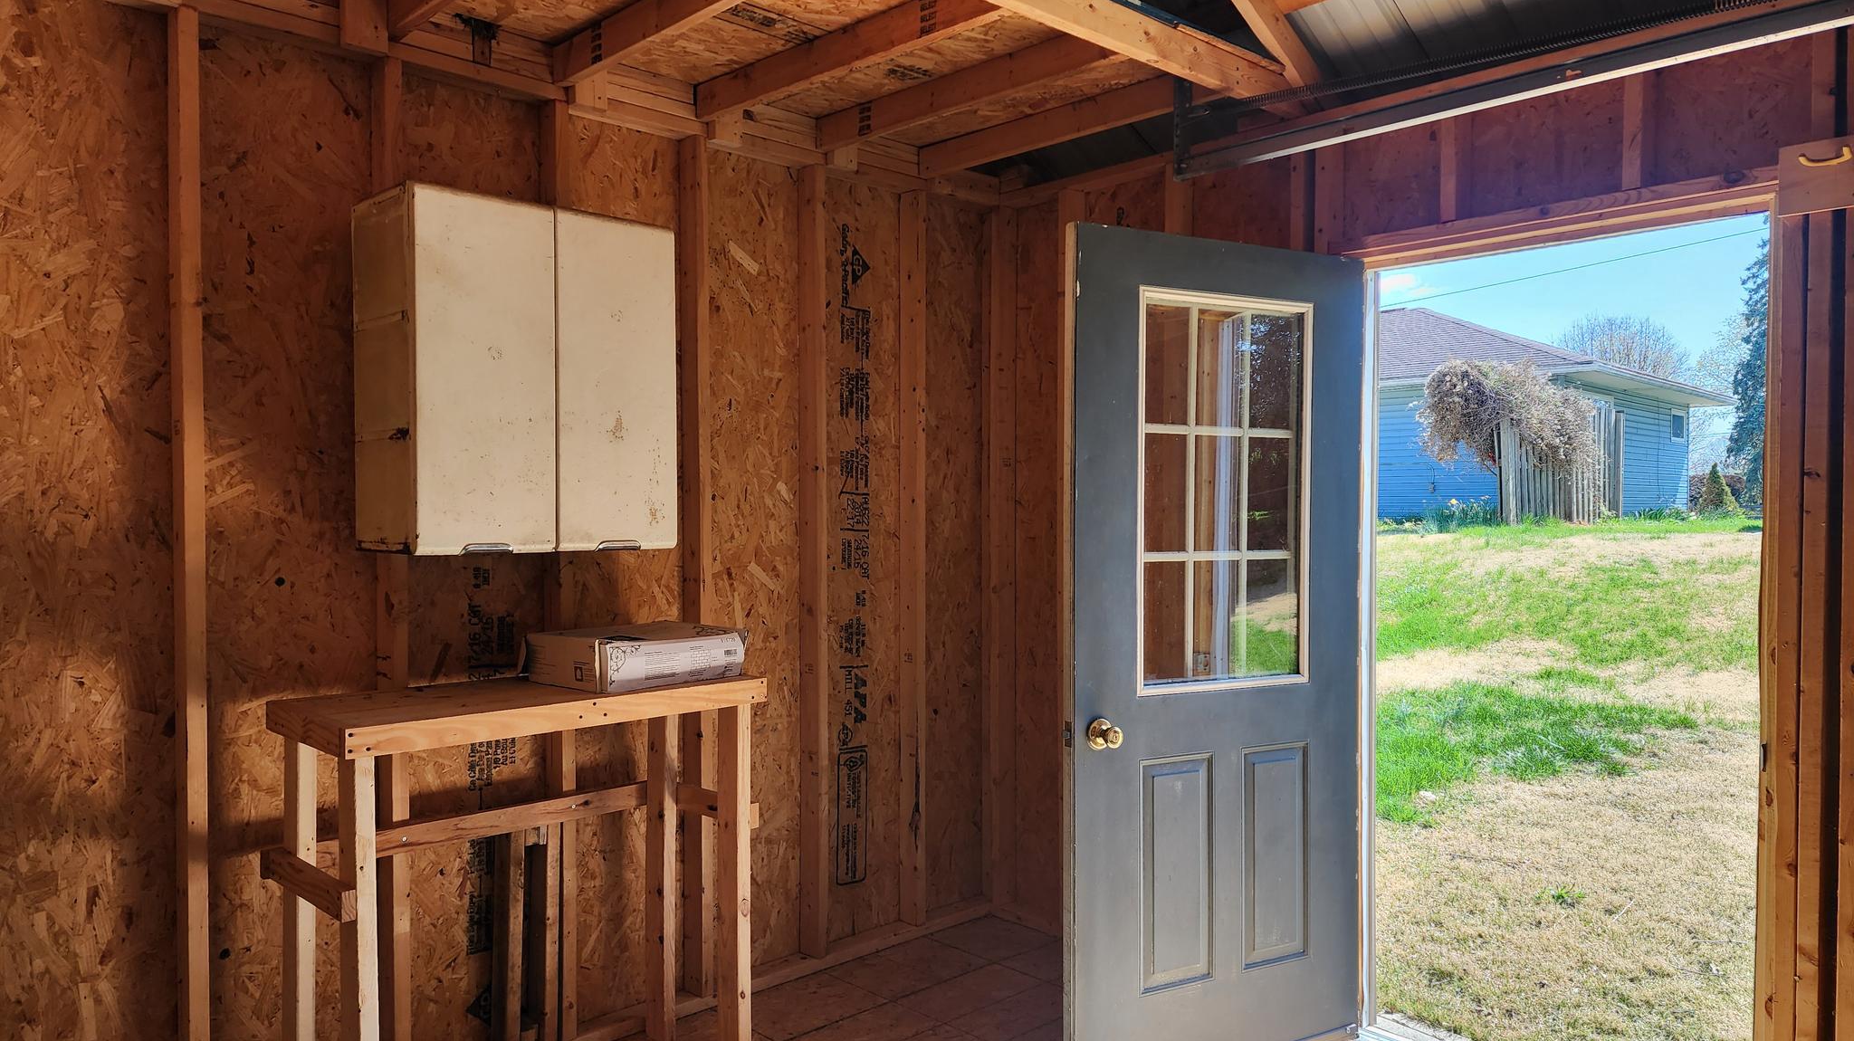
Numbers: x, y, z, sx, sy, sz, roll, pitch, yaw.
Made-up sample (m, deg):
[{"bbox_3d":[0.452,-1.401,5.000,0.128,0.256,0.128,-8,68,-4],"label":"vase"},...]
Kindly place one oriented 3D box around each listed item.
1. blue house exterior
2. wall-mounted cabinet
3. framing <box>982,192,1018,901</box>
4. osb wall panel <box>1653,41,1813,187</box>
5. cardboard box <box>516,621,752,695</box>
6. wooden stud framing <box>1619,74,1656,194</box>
[{"bbox_3d":[10.682,-2.480,28.278,11.300,4.700,10.865,1,1,43],"label":"blue house exterior"},{"bbox_3d":[-0.922,-0.311,2.808,0.622,0.747,0.308,-1,1,-45],"label":"wall-mounted cabinet"},{"bbox_3d":[0.257,0.115,4.189,0.089,2.344,0.042,-1,1,-45],"label":"framing"},{"bbox_3d":[1.776,-0.901,2.731,0.014,0.275,0.320,-1,1,-45],"label":"osb wall panel"},{"bbox_3d":[-0.697,0.322,2.937,0.323,0.111,0.377,1,1,43],"label":"cardboard box"},{"bbox_3d":[1.624,-0.882,2.811,0.089,0.270,0.038,-1,1,-45],"label":"wooden stud framing"}]

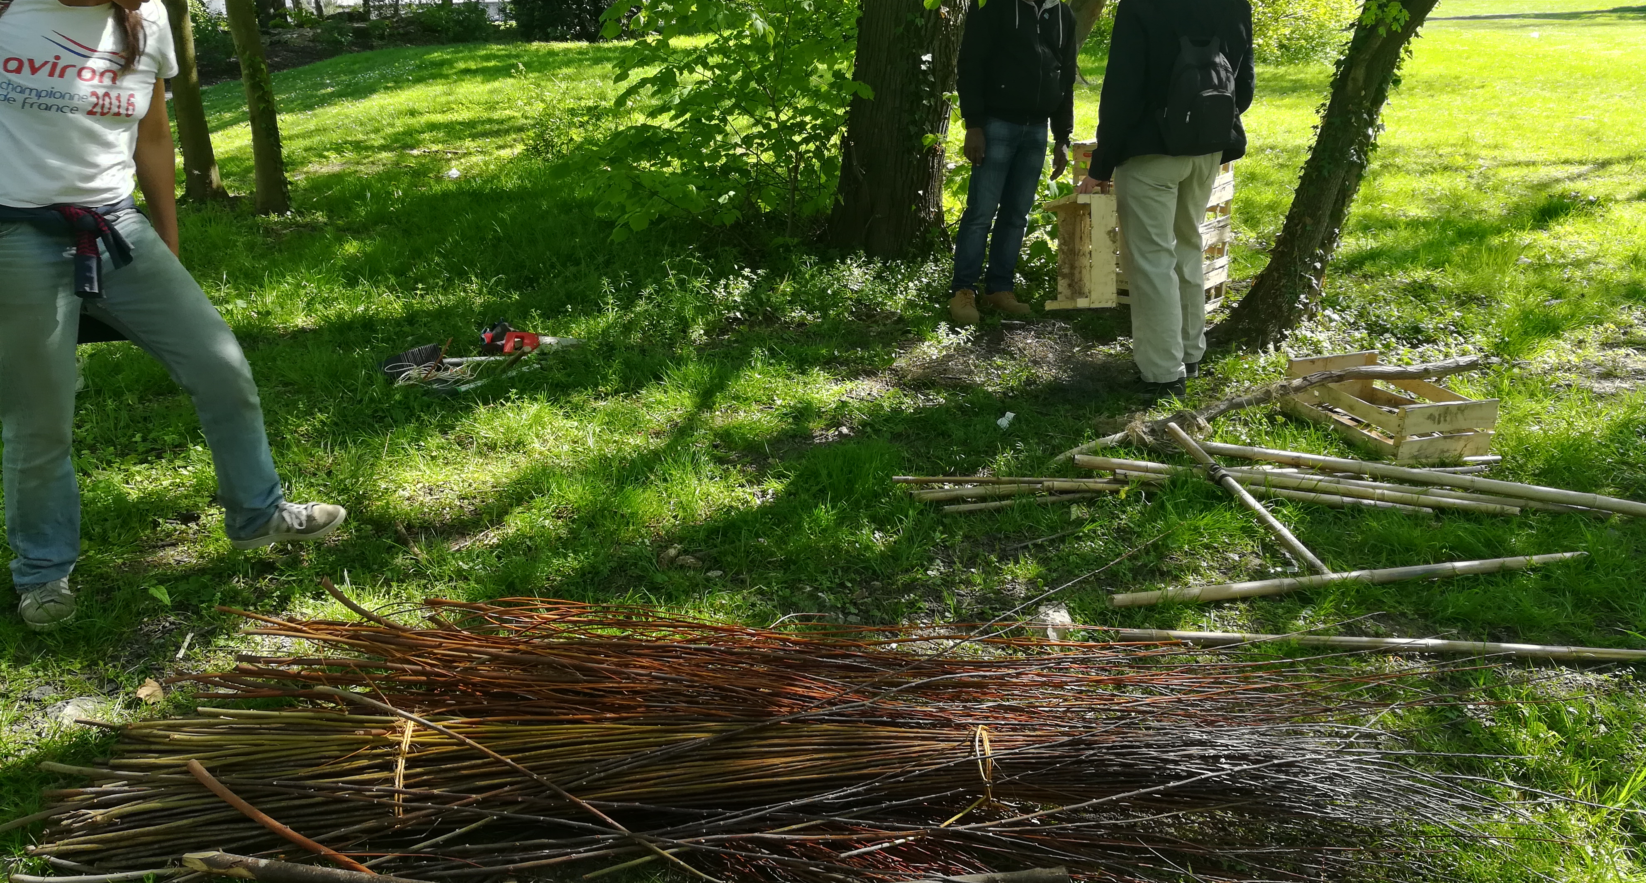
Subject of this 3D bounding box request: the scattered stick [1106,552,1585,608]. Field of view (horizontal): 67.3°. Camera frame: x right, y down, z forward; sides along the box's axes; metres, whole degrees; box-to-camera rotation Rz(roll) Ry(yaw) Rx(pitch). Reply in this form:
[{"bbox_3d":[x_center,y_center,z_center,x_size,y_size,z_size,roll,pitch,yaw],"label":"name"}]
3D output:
[{"bbox_3d":[1.488,0.378,3.440,1.438,0.036,0.036,-4,21,-10],"label":"scattered stick"}]

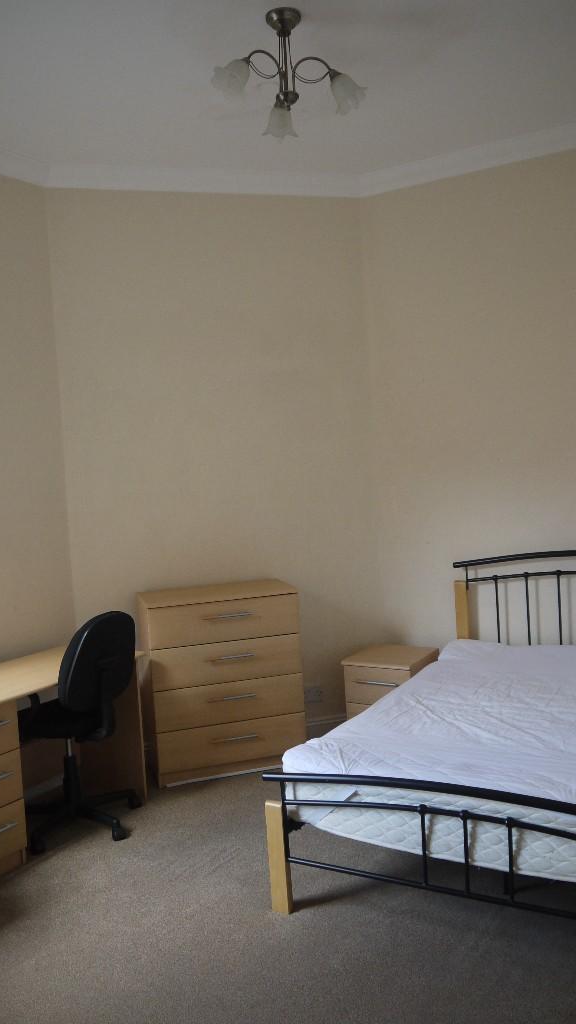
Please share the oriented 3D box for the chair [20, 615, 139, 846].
[{"bbox_3d":[-0.972,0.942,3.762,0.588,0.986,0.572,-1,4,30],"label":"chair"}]

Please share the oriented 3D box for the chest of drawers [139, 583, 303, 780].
[{"bbox_3d":[-0.357,0.891,4.475,0.791,0.939,0.406,-4,3,-17],"label":"chest of drawers"}]

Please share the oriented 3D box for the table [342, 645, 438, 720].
[{"bbox_3d":[0.601,1.056,4.740,0.409,0.472,0.450,-1,4,30],"label":"table"}]

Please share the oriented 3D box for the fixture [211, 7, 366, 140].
[{"bbox_3d":[-0.001,-1.618,3.015,0.545,0.359,0.509,-3,3,0],"label":"fixture"}]

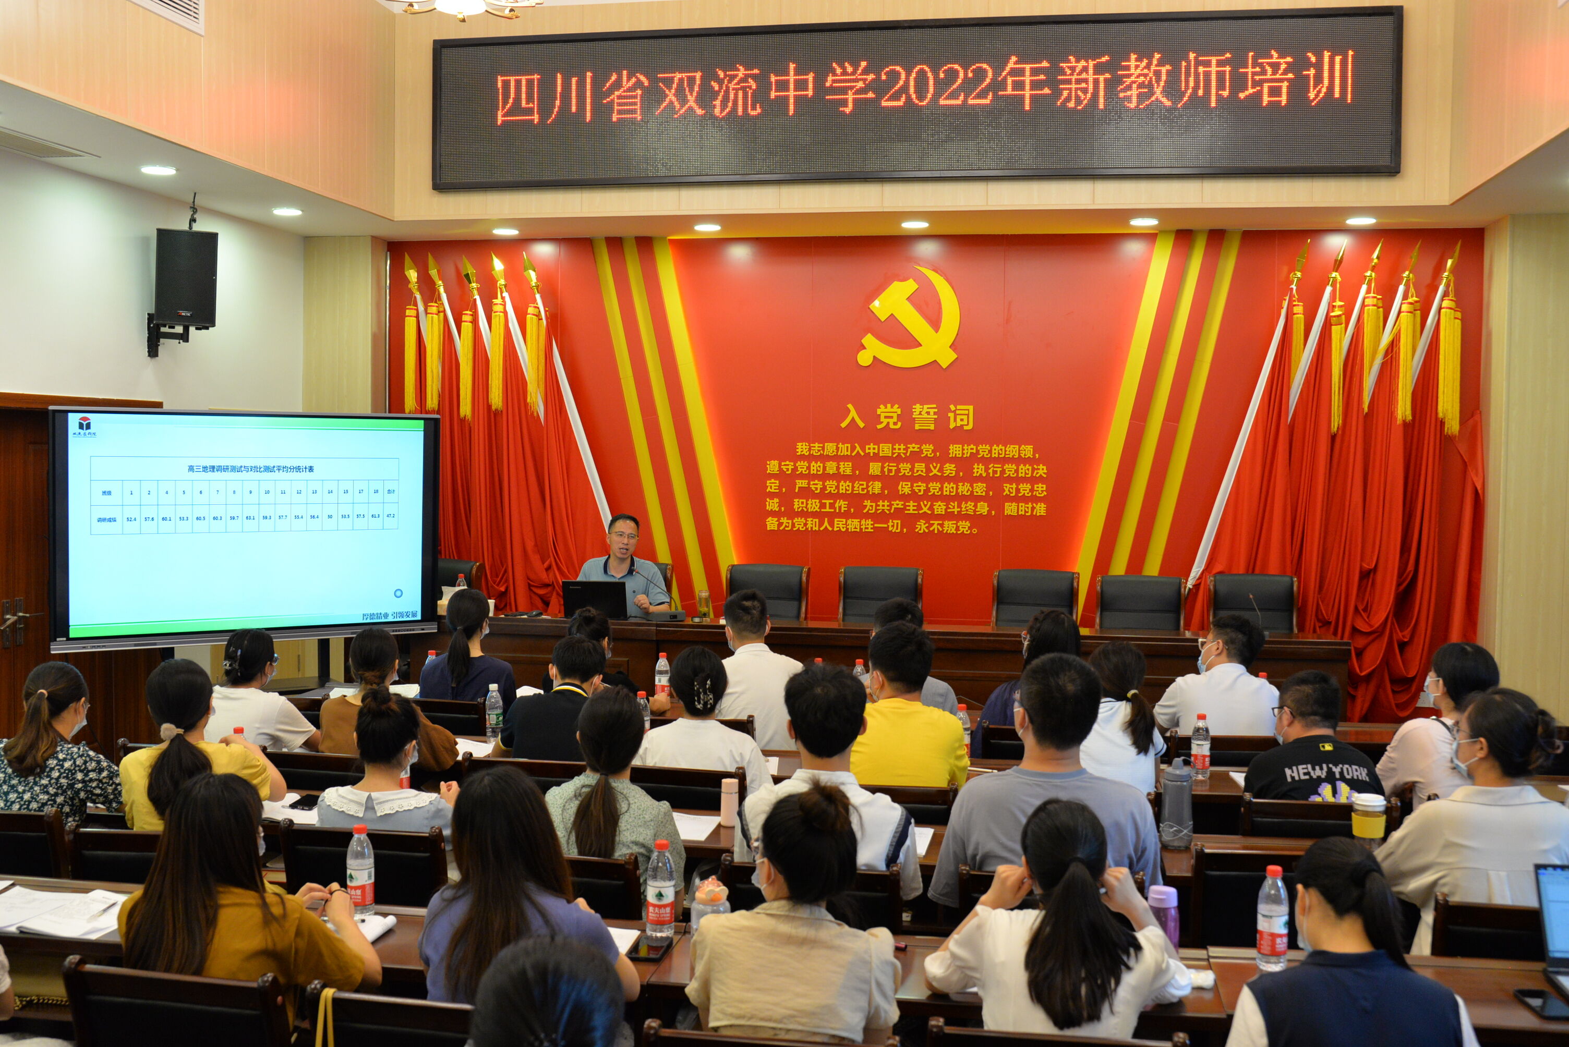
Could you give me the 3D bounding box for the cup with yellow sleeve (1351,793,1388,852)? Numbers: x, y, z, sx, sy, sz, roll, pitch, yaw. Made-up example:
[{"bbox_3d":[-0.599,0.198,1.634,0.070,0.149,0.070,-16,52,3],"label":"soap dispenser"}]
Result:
[{"bbox_3d":[1.694,0.877,4.423,0.095,0.182,0.095,1,3,9],"label":"cup with yellow sleeve"}]

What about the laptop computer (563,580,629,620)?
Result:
[{"bbox_3d":[-1.080,0.434,8.698,0.365,0.225,0.300,1,3,10],"label":"laptop computer"}]

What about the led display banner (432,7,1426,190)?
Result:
[{"bbox_3d":[0.623,-2.405,8.774,5.537,0.895,0.110,1,3,10],"label":"led display banner"}]

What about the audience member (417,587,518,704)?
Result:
[{"bbox_3d":[-1.248,0.929,6.395,0.450,1.337,0.750,1,3,9],"label":"audience member"}]

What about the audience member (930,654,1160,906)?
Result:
[{"bbox_3d":[0.661,1.013,3.964,0.550,1.380,0.780,1,3,6],"label":"audience member"}]

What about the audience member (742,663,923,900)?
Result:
[{"bbox_3d":[0.143,1.023,4.054,0.480,1.340,0.760,1,3,10],"label":"audience member"}]

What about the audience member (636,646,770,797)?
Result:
[{"bbox_3d":[-0.249,1.044,5.446,0.480,1.260,0.700,1,3,5],"label":"audience member"}]

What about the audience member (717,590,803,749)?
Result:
[{"bbox_3d":[-0.106,0.949,6.524,0.490,1.350,0.700,1,3,6],"label":"audience member"}]

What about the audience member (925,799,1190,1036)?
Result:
[{"bbox_3d":[0.526,1.133,2.985,0.500,1.272,0.750,1,3,9],"label":"audience member"}]

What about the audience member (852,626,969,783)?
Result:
[{"bbox_3d":[0.390,0.997,5.049,0.480,1.358,0.750,1,3,3],"label":"audience member"}]

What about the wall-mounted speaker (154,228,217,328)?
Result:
[{"bbox_3d":[-3.180,-1.305,8.120,0.315,0.500,0.300,-1,10,-33],"label":"wall-mounted speaker"}]

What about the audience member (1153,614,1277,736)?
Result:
[{"bbox_3d":[1.570,0.992,5.894,0.500,1.319,0.750,0,3,-13],"label":"audience member"}]

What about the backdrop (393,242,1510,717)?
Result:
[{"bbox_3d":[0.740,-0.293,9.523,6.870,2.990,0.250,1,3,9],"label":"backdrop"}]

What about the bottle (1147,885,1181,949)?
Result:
[{"bbox_3d":[0.867,0.924,3.471,0.069,0.188,0.069,2,3,24],"label":"bottle"}]

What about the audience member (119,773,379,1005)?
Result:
[{"bbox_3d":[-1.051,1.103,3.227,0.520,1.230,0.760,1,3,15],"label":"audience member"}]

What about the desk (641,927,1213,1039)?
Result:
[{"bbox_3d":[0.331,1.337,3.375,1.200,0.770,0.410,1,3,10],"label":"desk"}]

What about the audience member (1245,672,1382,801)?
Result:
[{"bbox_3d":[1.744,1.087,5.120,0.520,1.240,0.700,1,3,6],"label":"audience member"}]

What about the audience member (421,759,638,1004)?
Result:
[{"bbox_3d":[-0.457,1.108,3.167,0.470,1.284,0.750,1,3,9],"label":"audience member"}]

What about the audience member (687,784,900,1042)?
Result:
[{"bbox_3d":[0.035,1.112,2.990,0.450,1.260,0.740,1,3,4],"label":"audience member"}]

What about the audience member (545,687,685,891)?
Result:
[{"bbox_3d":[-0.424,1.063,4.193,0.450,1.284,0.750,1,3,4],"label":"audience member"}]

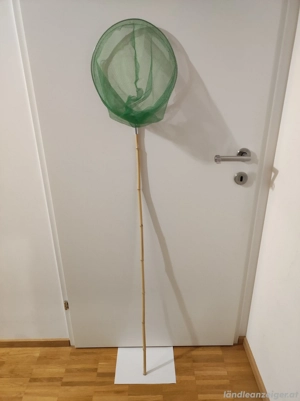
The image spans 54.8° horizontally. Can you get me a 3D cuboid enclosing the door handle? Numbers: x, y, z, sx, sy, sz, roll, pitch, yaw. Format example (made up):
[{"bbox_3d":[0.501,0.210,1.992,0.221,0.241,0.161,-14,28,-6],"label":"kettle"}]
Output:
[{"bbox_3d":[0.324,-0.171,1.126,0.150,0.053,0.060,-1,23,0],"label":"door handle"}]

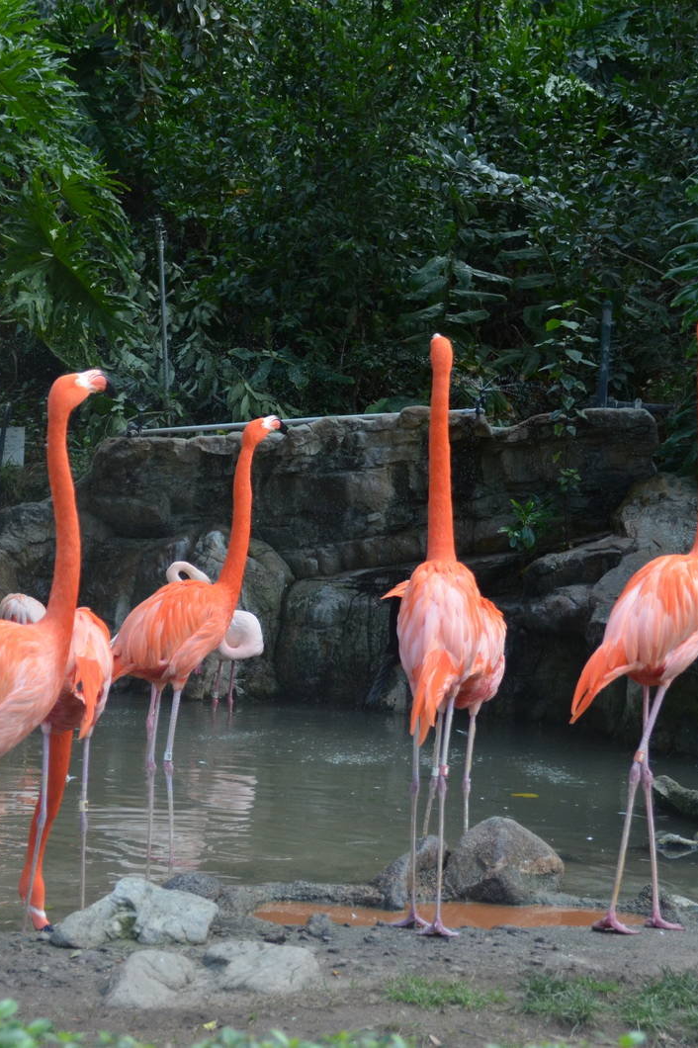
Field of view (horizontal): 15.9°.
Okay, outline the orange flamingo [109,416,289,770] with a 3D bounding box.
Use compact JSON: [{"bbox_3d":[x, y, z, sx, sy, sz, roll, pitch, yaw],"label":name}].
[{"bbox_3d":[-0.456,0.344,7.350,0.550,1.280,0.270,-2,4,-28],"label":"orange flamingo"}]

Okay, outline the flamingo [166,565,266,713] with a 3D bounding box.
[{"bbox_3d":[-0.600,0.526,10.700,0.500,0.740,0.270,0,1,12],"label":"flamingo"}]

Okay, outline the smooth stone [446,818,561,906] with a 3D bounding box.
[{"bbox_3d":[0.374,0.812,6.030,0.290,0.210,0.240,0,1,0],"label":"smooth stone"}]

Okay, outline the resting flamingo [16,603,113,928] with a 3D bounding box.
[{"bbox_3d":[-0.644,0.576,5.700,0.220,0.750,0.470,0,1,-16],"label":"resting flamingo"}]

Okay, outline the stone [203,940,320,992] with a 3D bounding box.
[{"bbox_3d":[-0.172,0.885,4.980,0.235,0.085,0.200,0,1,0],"label":"stone"}]

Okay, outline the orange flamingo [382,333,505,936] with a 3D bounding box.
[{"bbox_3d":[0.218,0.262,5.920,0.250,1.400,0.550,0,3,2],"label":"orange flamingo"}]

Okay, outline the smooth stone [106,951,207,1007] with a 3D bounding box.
[{"bbox_3d":[-0.408,0.963,5.270,0.210,0.100,0.190,0,3,0],"label":"smooth stone"}]

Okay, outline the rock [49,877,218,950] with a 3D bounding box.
[{"bbox_3d":[-0.472,0.853,5.470,0.360,0.140,0.250,0,1,0],"label":"rock"}]

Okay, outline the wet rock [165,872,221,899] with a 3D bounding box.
[{"bbox_3d":[-0.371,0.869,5.930,0.150,0.090,0.130,0,1,0],"label":"wet rock"}]

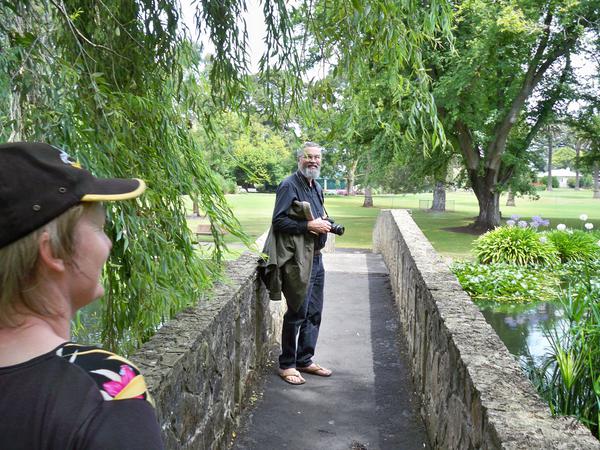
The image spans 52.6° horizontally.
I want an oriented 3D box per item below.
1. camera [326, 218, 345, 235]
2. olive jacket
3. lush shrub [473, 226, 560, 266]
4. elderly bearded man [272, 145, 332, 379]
[{"bbox_3d":[0.234,0.018,4.360,0.150,0.100,0.135,15,12,30],"label":"camera"},{"bbox_3d":[-0.089,0.232,4.330,0.420,0.780,0.280,3,6,34],"label":"olive jacket"},{"bbox_3d":[4.389,0.436,12.300,1.700,0.780,1.450,2,5,18],"label":"lush shrub"},{"bbox_3d":[0.011,0.270,4.480,0.460,1.760,0.520,3,6,34],"label":"elderly bearded man"}]

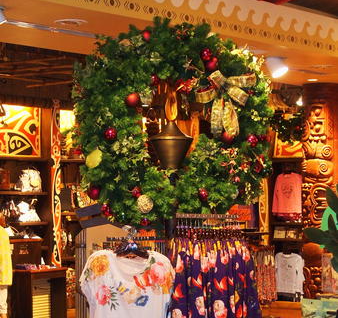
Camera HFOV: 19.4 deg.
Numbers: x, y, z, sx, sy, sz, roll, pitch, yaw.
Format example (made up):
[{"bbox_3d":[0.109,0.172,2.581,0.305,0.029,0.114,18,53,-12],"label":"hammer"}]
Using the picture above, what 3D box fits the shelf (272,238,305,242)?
[{"bbox_3d":[1.729,1.179,14.300,0.470,0.040,0.330,0,-2,0],"label":"shelf"}]

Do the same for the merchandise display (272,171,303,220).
[{"bbox_3d":[1.702,0.510,14.200,0.430,0.630,0.120,0,-2,0],"label":"merchandise display"}]

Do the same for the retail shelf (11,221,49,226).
[{"bbox_3d":[-2.018,0.933,14.300,0.570,0.045,0.350,0,-2,0],"label":"retail shelf"}]

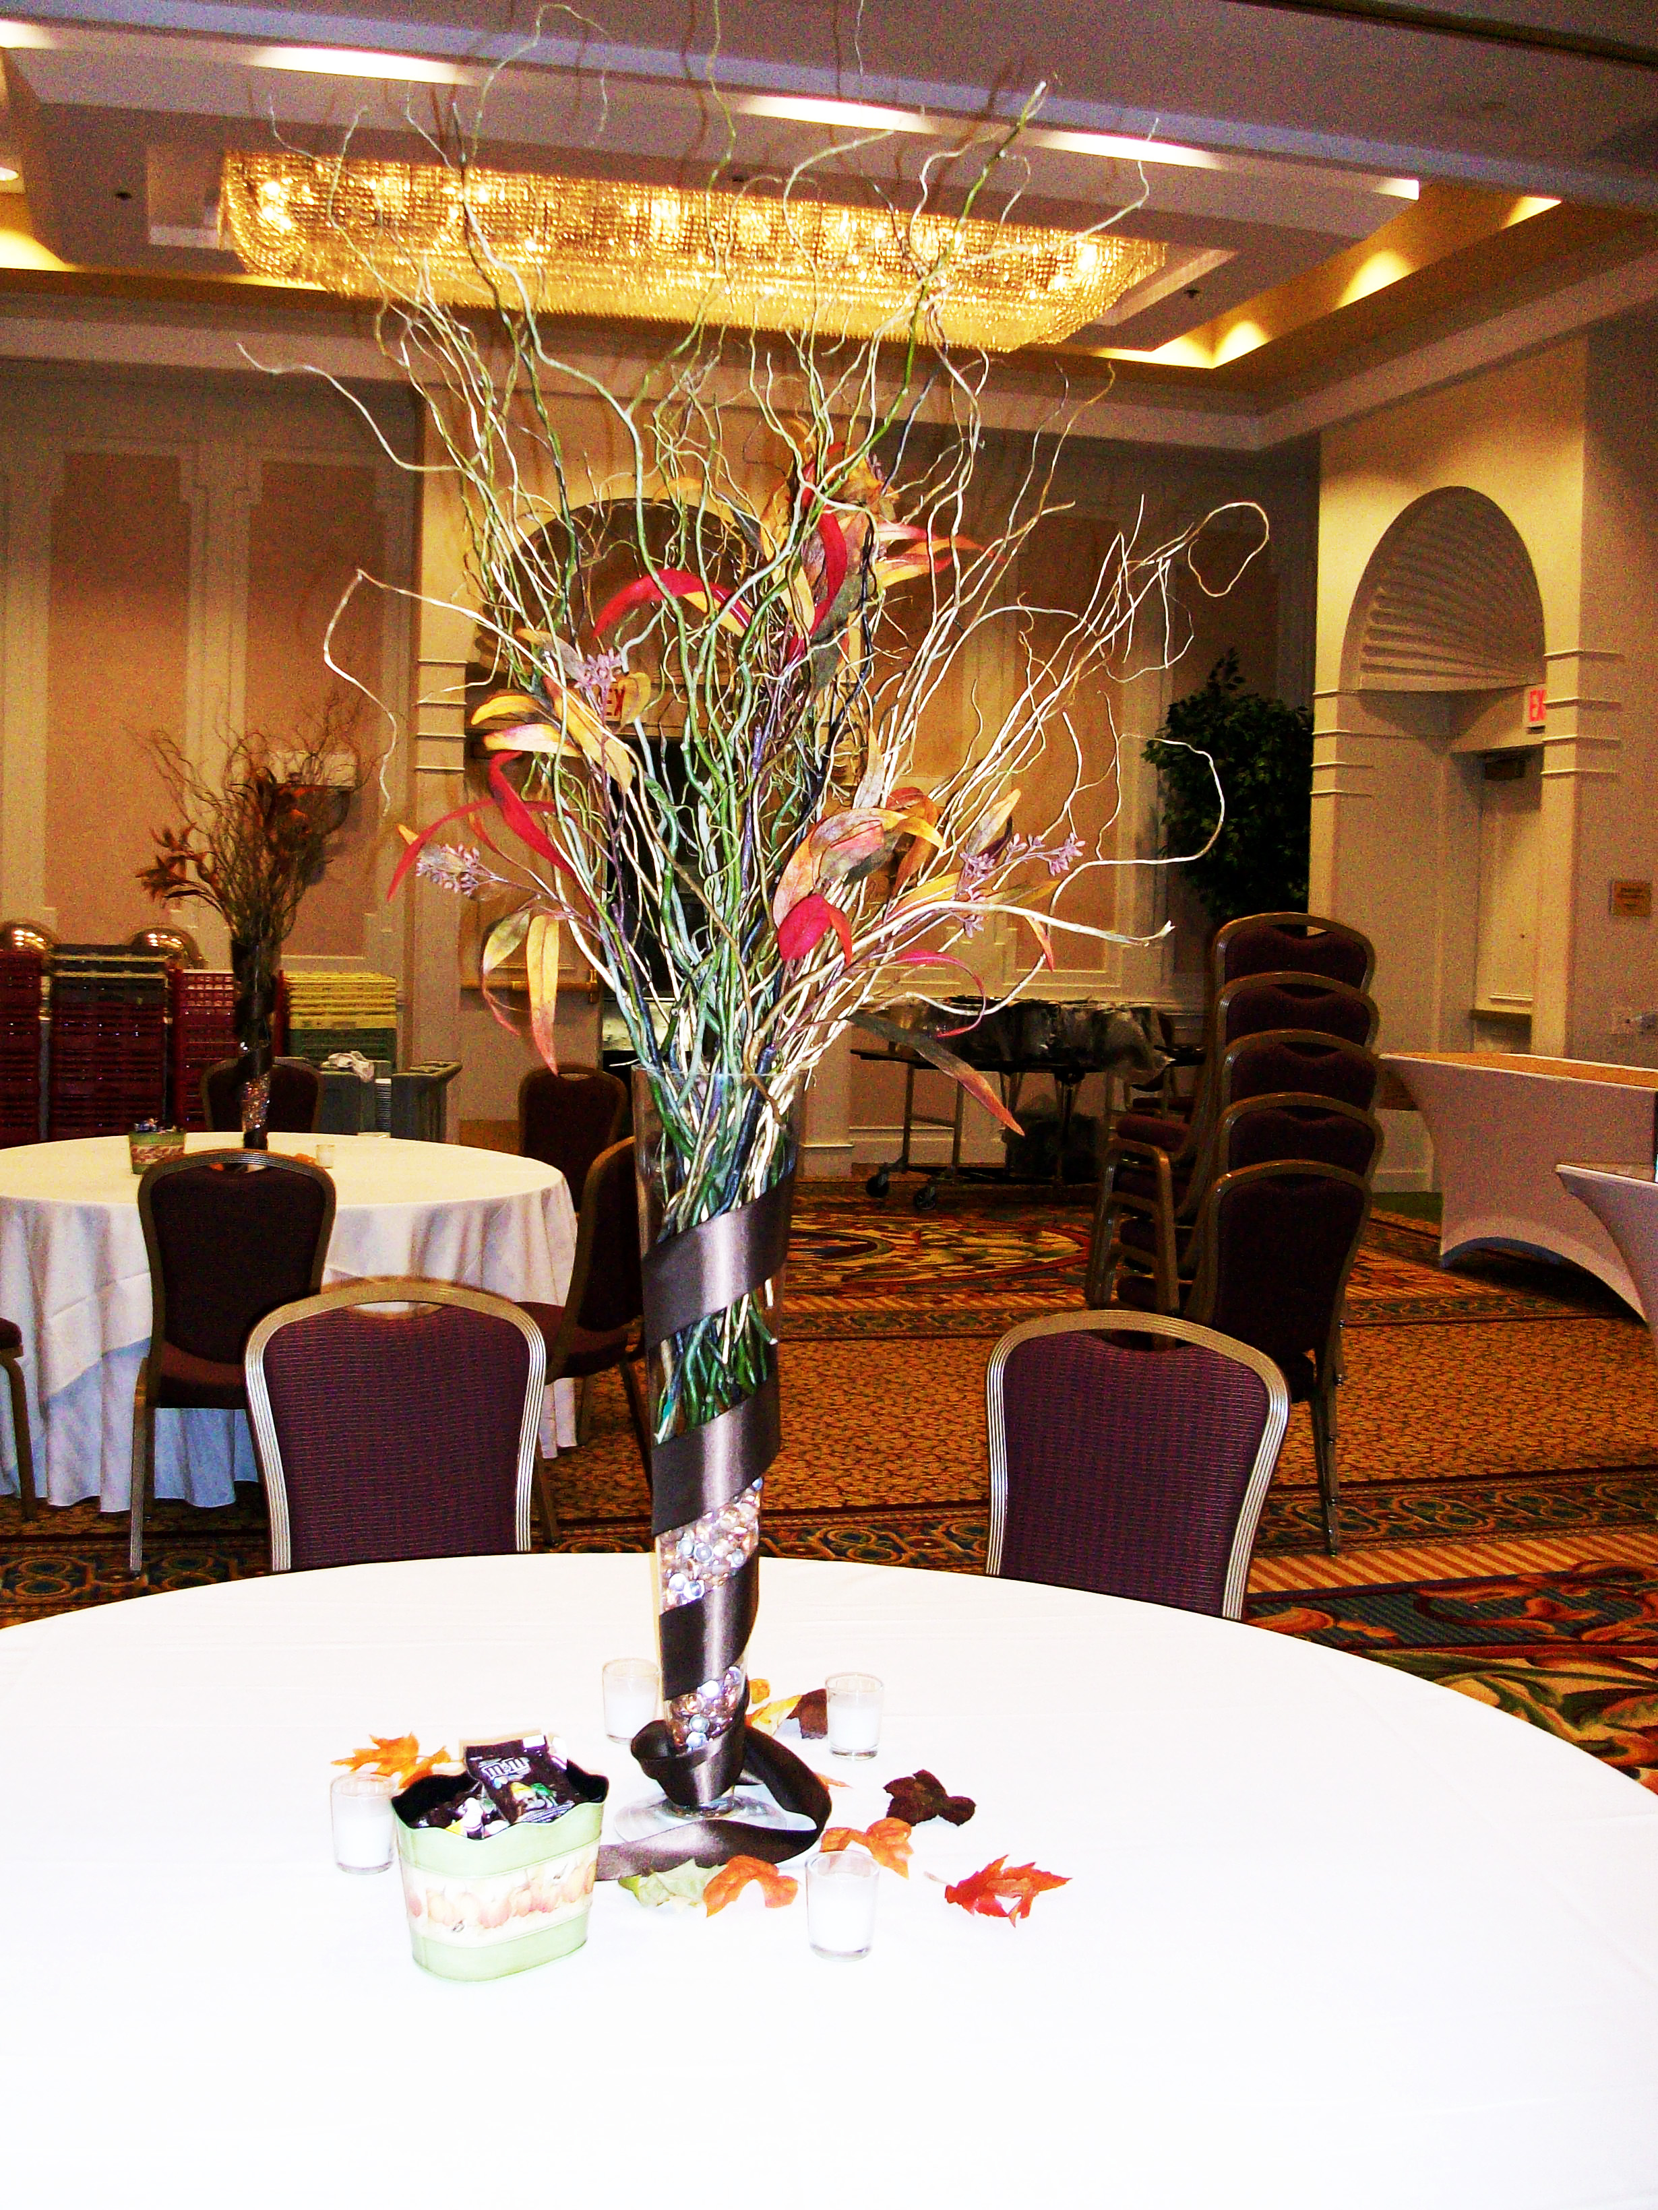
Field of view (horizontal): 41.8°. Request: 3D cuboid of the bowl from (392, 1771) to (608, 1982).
[{"bbox_3d":[-0.236,0.552,1.569,0.151,0.115,0.110,-2,6,-37],"label":"bowl"}]

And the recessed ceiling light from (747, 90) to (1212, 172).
[{"bbox_3d":[0.557,-3.602,8.050,1.900,0.100,0.150,0,6,-15],"label":"recessed ceiling light"}]

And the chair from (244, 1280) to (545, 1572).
[{"bbox_3d":[-0.572,0.751,3.012,0.443,0.939,0.593,0,5,-18],"label":"chair"}]

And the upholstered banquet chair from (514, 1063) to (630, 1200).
[{"bbox_3d":[-1.050,0.338,7.719,0.443,0.939,0.593,3,5,21],"label":"upholstered banquet chair"}]

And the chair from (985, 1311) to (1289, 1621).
[{"bbox_3d":[0.328,0.785,2.894,0.443,0.939,0.593,3,5,21],"label":"chair"}]

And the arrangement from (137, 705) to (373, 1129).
[{"bbox_3d":[-1.567,-0.445,5.923,0.600,1.210,0.550,0,6,-14],"label":"arrangement"}]

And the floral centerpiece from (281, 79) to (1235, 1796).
[{"bbox_3d":[-0.051,-0.115,1.743,0.751,1.423,0.731,2,5,0],"label":"floral centerpiece"}]

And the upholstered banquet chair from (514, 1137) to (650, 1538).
[{"bbox_3d":[-0.774,0.534,5.461,0.580,0.920,0.450,5,6,30],"label":"upholstered banquet chair"}]

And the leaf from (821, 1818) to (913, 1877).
[{"bbox_3d":[0.032,0.601,1.765,0.077,0.030,0.062,1,5,0],"label":"leaf"}]

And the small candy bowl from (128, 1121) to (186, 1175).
[{"bbox_3d":[-1.794,0.118,5.799,0.150,0.130,0.115,0,6,-14],"label":"small candy bowl"}]

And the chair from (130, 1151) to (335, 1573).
[{"bbox_3d":[-1.403,0.545,5.172,0.443,0.939,0.593,0,5,-14],"label":"chair"}]

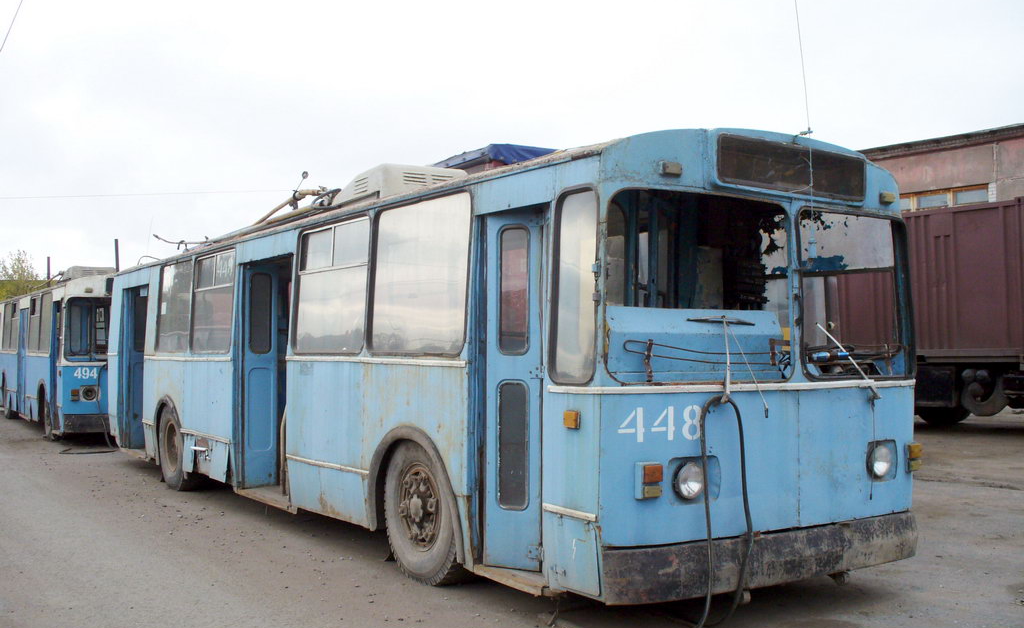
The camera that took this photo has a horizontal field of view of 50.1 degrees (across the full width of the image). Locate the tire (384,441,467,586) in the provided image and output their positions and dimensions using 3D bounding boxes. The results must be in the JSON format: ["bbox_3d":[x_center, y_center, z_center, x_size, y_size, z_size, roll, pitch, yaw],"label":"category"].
[{"bbox_3d":[-0.536,1.308,7.524,0.280,1.050,1.055,1,-3,-32],"label":"tire"}]

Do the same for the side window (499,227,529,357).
[{"bbox_3d":[0.009,-0.138,6.568,0.222,0.775,0.040,-1,-3,33],"label":"side window"}]

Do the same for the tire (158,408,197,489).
[{"bbox_3d":[-3.798,1.492,12.588,0.280,1.050,1.055,1,-3,-32],"label":"tire"}]

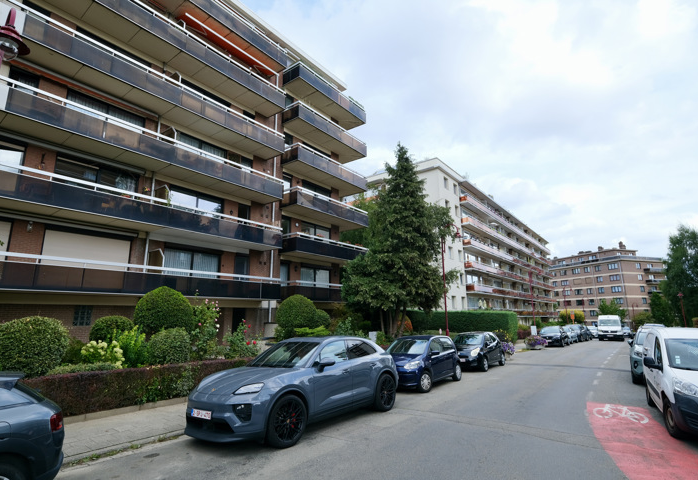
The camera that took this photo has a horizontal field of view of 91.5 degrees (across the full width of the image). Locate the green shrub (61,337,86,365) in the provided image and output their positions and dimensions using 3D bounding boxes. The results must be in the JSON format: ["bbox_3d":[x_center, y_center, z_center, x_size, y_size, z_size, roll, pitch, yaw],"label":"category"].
[{"bbox_3d":[-7.166,3.083,8.779,0.900,1.100,0.900,-10,-16,38],"label":"green shrub"}]

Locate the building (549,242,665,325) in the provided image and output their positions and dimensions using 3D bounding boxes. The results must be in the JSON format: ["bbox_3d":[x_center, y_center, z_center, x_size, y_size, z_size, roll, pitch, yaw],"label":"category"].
[{"bbox_3d":[70.581,14.697,94.932,17.000,19.290,23.000,4,-13,-19],"label":"building"}]

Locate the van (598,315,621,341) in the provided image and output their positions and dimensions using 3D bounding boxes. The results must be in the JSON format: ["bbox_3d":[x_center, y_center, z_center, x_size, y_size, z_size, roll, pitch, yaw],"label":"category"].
[{"bbox_3d":[27.871,9.370,36.251,2.050,2.560,6.100,-10,-16,38],"label":"van"}]

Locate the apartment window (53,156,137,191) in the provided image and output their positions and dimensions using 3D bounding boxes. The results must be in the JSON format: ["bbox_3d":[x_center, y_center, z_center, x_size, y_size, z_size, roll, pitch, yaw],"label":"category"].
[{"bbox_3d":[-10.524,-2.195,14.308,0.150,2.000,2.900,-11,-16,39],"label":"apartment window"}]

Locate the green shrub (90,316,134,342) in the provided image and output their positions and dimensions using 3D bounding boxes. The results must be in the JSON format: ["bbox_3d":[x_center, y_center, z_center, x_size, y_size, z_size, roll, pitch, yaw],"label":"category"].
[{"bbox_3d":[-7.668,3.149,10.928,1.150,1.360,1.200,-11,-16,39],"label":"green shrub"}]

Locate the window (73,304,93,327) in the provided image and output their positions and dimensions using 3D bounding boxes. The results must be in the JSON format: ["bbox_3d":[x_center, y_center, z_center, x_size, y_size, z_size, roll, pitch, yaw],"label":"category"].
[{"bbox_3d":[-10.398,2.955,13.298,0.120,0.820,0.580,-11,-16,39],"label":"window"}]

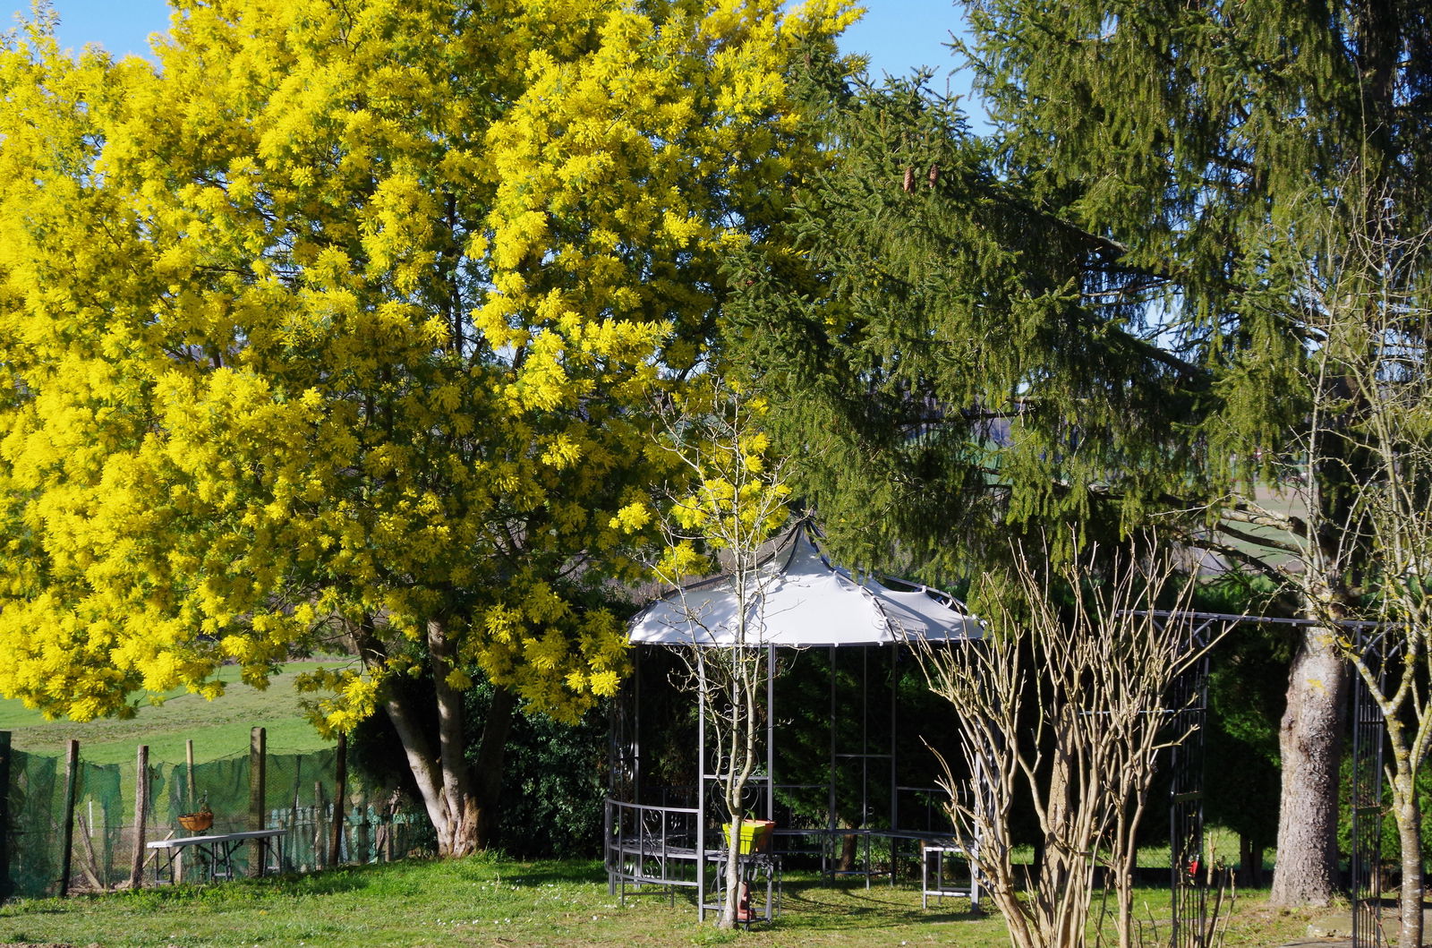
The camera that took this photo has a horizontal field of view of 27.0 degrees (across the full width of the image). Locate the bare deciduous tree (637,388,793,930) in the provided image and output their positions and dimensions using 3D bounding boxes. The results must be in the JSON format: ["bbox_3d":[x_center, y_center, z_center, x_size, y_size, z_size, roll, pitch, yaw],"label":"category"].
[{"bbox_3d":[-0.004,1.259,20.800,1.060,3.800,1.000,0,-3,0],"label":"bare deciduous tree"}]

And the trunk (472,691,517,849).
[{"bbox_3d":[-1.969,2.606,26.400,0.410,1.450,0.360,0,-3,0],"label":"trunk"}]

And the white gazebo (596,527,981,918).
[{"bbox_3d":[0.602,1.794,22.400,2.850,2.850,2.850,0,-3,0],"label":"white gazebo"}]

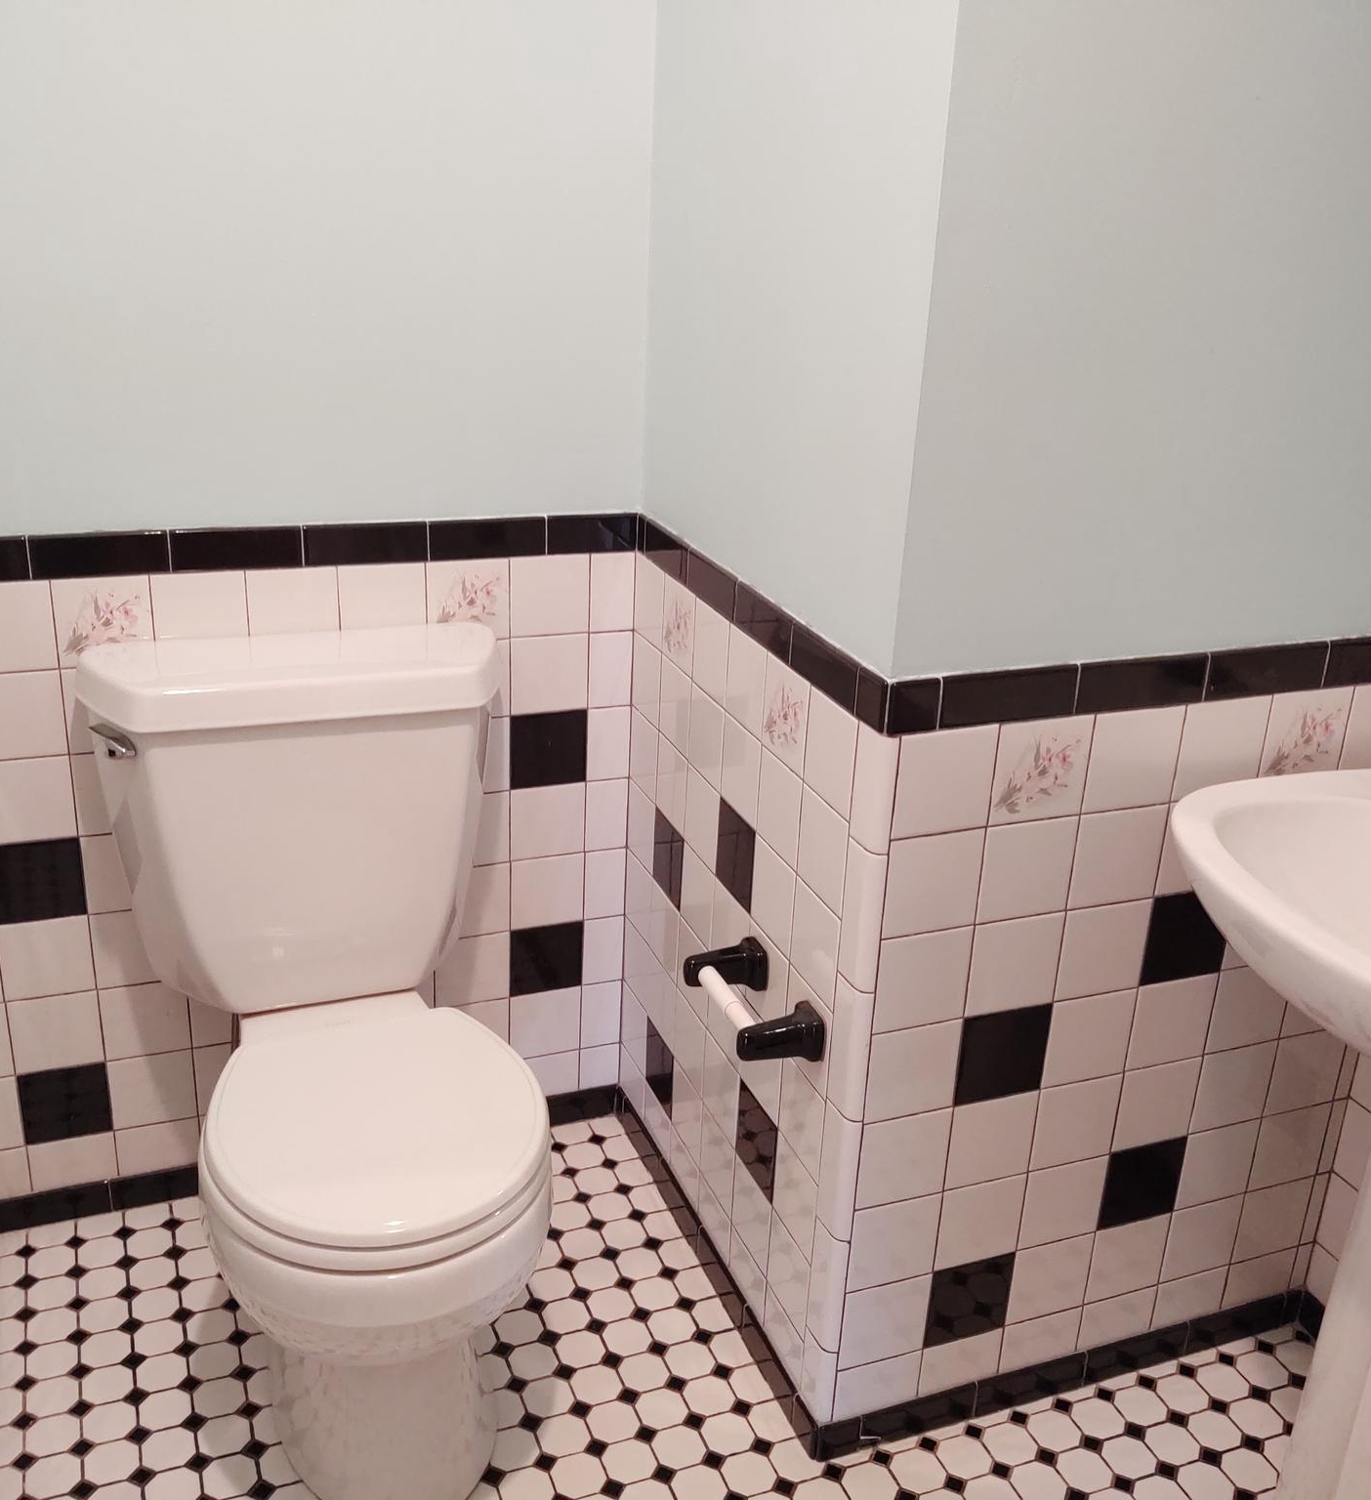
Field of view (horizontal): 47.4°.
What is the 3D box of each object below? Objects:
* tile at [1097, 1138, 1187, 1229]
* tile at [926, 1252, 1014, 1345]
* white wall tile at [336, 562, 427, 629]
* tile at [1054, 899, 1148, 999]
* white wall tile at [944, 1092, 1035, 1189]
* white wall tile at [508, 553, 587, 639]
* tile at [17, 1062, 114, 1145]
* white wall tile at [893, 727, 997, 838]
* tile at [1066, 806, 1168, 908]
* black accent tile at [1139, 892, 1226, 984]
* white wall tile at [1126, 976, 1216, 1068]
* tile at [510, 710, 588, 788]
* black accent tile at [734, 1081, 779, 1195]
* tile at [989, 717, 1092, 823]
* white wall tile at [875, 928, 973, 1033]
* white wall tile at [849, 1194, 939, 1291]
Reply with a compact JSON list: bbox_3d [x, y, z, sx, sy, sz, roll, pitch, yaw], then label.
[{"bbox_3d":[0.533,0.505,1.827,0.108,0.108,0.009,-6,23,-21],"label":"tile"},{"bbox_3d":[0.325,0.628,1.793,0.108,0.108,0.009,-6,24,-21],"label":"tile"},{"bbox_3d":[-0.383,-0.185,1.968,0.108,0.108,0.010,-6,23,-20],"label":"white wall tile"},{"bbox_3d":[0.445,0.212,1.666,0.108,0.108,0.009,-6,23,-21],"label":"tile"},{"bbox_3d":[0.334,0.426,1.712,0.108,0.108,0.009,-6,23,-20],"label":"white wall tile"},{"bbox_3d":[-0.179,-0.207,2.044,0.108,0.108,0.009,-6,23,-20],"label":"white wall tile"},{"bbox_3d":[-0.822,0.467,2.070,0.108,0.108,0.009,-6,23,-20],"label":"tile"},{"bbox_3d":[0.250,0.031,1.508,0.108,0.108,0.009,-6,23,-21],"label":"white wall tile"},{"bbox_3d":[0.449,0.110,1.626,0.108,0.108,0.009,-6,24,-21],"label":"tile"},{"bbox_3d":[0.546,0.201,1.704,0.108,0.108,0.009,-6,23,-21],"label":"black accent tile"},{"bbox_3d":[0.543,0.303,1.748,0.108,0.108,0.009,-6,23,-20],"label":"white wall tile"},{"bbox_3d":[-0.187,-0.003,2.124,0.108,0.108,0.009,-6,23,-20],"label":"tile"},{"bbox_3d":[0.090,0.470,1.881,0.010,0.108,0.108,-6,24,-20],"label":"black accent tile"},{"bbox_3d":[0.352,0.019,1.545,0.108,0.108,0.010,-6,24,-21],"label":"tile"},{"bbox_3d":[0.241,0.234,1.590,0.108,0.108,0.009,-6,24,-21],"label":"white wall tile"},{"bbox_3d":[0.227,0.538,1.715,0.108,0.108,0.009,-6,23,-20],"label":"white wall tile"}]

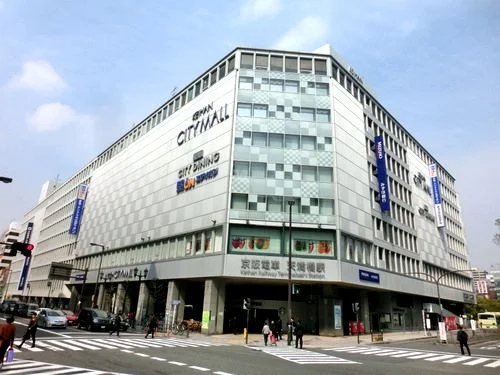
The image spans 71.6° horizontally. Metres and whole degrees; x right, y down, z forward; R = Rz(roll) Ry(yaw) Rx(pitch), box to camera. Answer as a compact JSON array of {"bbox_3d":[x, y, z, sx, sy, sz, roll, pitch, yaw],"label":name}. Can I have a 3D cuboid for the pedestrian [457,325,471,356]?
[{"bbox_3d":[13.300,9.487,21.542,0.550,1.760,0.450,11,-21,-22],"label":"pedestrian"}]

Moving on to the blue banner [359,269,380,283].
[{"bbox_3d":[12.019,8.878,34.392,0.200,0.950,4.300,-15,-25,41],"label":"blue banner"}]

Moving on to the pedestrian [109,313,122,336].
[{"bbox_3d":[-10.014,10.207,25.873,0.650,1.683,0.500,16,-23,-35],"label":"pedestrian"}]

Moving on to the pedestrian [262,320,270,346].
[{"bbox_3d":[1.147,9.959,23.639,0.500,1.576,0.350,9,-20,-17],"label":"pedestrian"}]

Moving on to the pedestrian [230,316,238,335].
[{"bbox_3d":[-1.369,12.591,31.696,0.480,1.600,0.360,5,-19,-5],"label":"pedestrian"}]

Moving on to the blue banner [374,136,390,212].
[{"bbox_3d":[16.409,-1.845,42.980,1.100,9.900,0.300,-15,-26,41],"label":"blue banner"}]

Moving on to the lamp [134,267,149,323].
[{"bbox_3d":[-10.757,10.545,33.343,1.400,5.600,0.400,19,-25,-38],"label":"lamp"}]

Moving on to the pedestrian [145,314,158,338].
[{"bbox_3d":[-7.369,10.375,25.966,0.550,1.652,0.500,16,-23,-35],"label":"pedestrian"}]

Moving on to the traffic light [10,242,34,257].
[{"bbox_3d":[-15.192,4.140,23.153,1.250,0.750,0.400,18,-24,-37],"label":"traffic light"}]

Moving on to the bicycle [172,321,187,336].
[{"bbox_3d":[-5.784,11.574,28.445,0.570,1.050,1.700,14,-22,-30],"label":"bicycle"}]

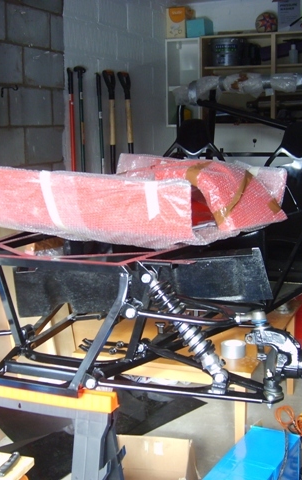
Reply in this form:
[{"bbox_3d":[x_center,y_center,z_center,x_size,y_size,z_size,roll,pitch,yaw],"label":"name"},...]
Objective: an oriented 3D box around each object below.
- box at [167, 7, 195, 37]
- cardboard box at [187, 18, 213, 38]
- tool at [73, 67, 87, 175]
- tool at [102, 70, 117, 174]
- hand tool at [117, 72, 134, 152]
[{"bbox_3d":[0.261,-1.833,5.508,0.170,0.255,0.200,4,11,23],"label":"box"},{"bbox_3d":[0.417,-1.764,5.452,0.155,0.145,0.220,4,11,23],"label":"cardboard box"},{"bbox_3d":[-0.429,-0.594,4.125,0.090,1.000,0.170,4,11,23],"label":"tool"},{"bbox_3d":[-0.260,-0.635,4.508,0.100,1.050,0.180,4,11,23],"label":"tool"},{"bbox_3d":[-0.164,-0.680,4.724,0.100,1.050,0.180,4,11,23],"label":"hand tool"}]

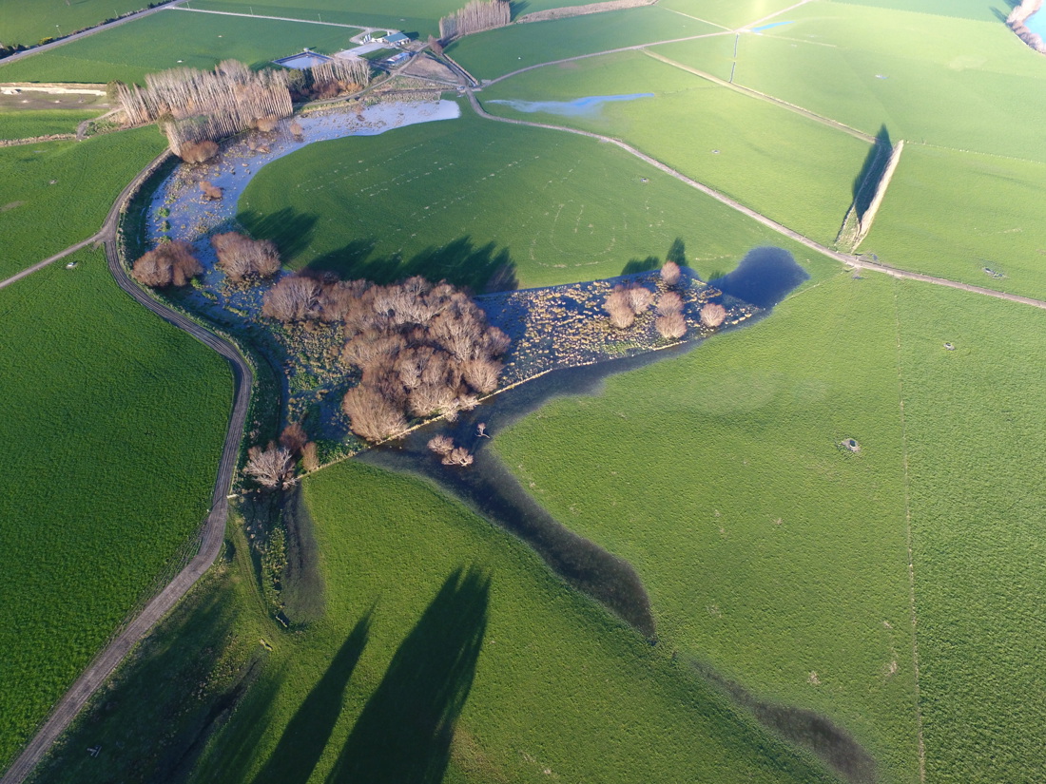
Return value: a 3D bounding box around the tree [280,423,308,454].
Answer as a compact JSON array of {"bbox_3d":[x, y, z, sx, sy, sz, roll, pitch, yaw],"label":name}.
[{"bbox_3d":[-60.520,12.420,160.490,6.300,9.300,6.300,-23,50,-21],"label":"tree"}]

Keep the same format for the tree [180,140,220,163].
[{"bbox_3d":[-151.570,-112.820,283.220,16.500,9.300,11.500,-21,49,-20],"label":"tree"}]

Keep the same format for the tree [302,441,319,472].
[{"bbox_3d":[-54.730,16.680,156.190,4.200,9.500,4.200,-22,50,-21],"label":"tree"}]

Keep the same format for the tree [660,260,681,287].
[{"bbox_3d":[52.420,-41.950,214.580,6.600,9.000,6.600,12,47,11],"label":"tree"}]

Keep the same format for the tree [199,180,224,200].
[{"bbox_3d":[-134.110,-87.120,259.780,8.700,6.800,7.800,-22,49,-20],"label":"tree"}]

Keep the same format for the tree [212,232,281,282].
[{"bbox_3d":[-99.560,-48.200,217.670,21.300,12.500,18.500,-21,49,-20],"label":"tree"}]

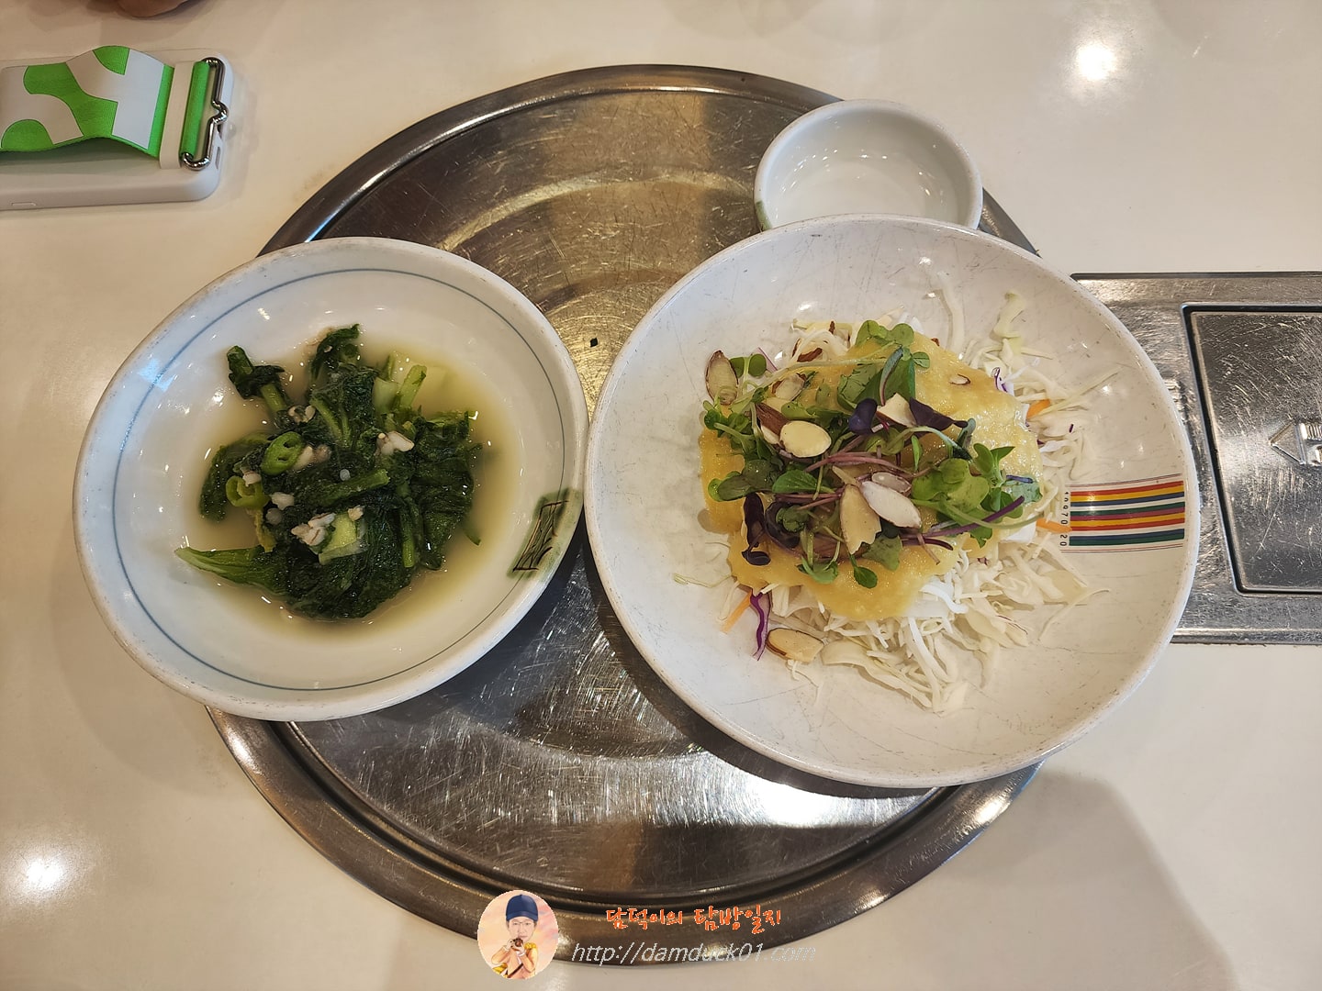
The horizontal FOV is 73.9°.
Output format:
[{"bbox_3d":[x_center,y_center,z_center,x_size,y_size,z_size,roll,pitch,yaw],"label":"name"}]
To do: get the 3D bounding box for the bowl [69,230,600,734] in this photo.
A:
[{"bbox_3d":[-0.114,-0.006,0.330,0.181,0.045,0.181,-1,71,2],"label":"bowl"}]

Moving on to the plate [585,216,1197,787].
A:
[{"bbox_3d":[0.075,0.000,0.320,0.202,0.050,0.202,-1,71,2],"label":"plate"}]

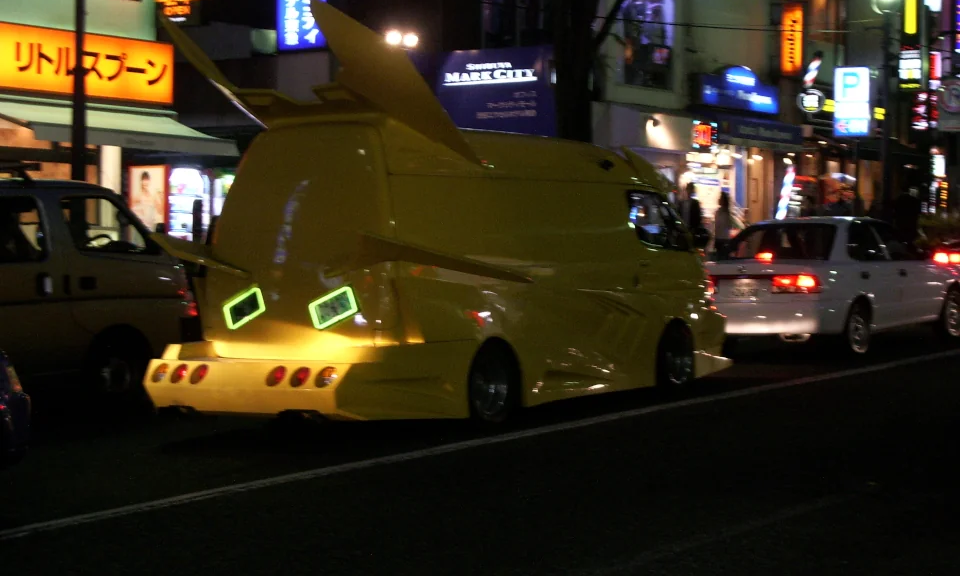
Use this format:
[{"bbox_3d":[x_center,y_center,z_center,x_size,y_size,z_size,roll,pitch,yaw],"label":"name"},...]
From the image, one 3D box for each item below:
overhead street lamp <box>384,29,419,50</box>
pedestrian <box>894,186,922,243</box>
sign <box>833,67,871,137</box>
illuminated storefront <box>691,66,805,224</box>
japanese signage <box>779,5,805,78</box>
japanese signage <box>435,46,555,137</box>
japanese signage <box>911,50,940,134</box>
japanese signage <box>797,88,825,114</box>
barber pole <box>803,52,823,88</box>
[{"bbox_3d":[-1.434,-4.541,37.500,0.600,0.400,0.350,0,1,32],"label":"overhead street lamp"},{"bbox_3d":[8.248,-1.126,39.500,0.500,1.720,0.350,1,1,41],"label":"pedestrian"},{"bbox_3d":[6.933,-3.481,38.300,0.710,1.300,0.220,0,1,32],"label":"sign"},{"bbox_3d":[5.344,-2.268,41.000,0.900,4.100,4.700,0,1,32],"label":"illuminated storefront"},{"bbox_3d":[6.274,-4.989,41.200,0.480,1.480,0.200,0,1,32],"label":"japanese signage"},{"bbox_3d":[0.246,-3.298,34.800,2.450,1.650,0.300,0,1,32],"label":"japanese signage"},{"bbox_3d":[10.443,-4.596,48.000,0.660,1.900,0.250,0,1,32],"label":"japanese signage"},{"bbox_3d":[6.635,-3.744,41.200,0.560,0.520,0.150,0,1,32],"label":"japanese signage"},{"bbox_3d":[6.724,-4.398,41.500,0.260,0.720,0.260,16,0,31],"label":"barber pole"}]

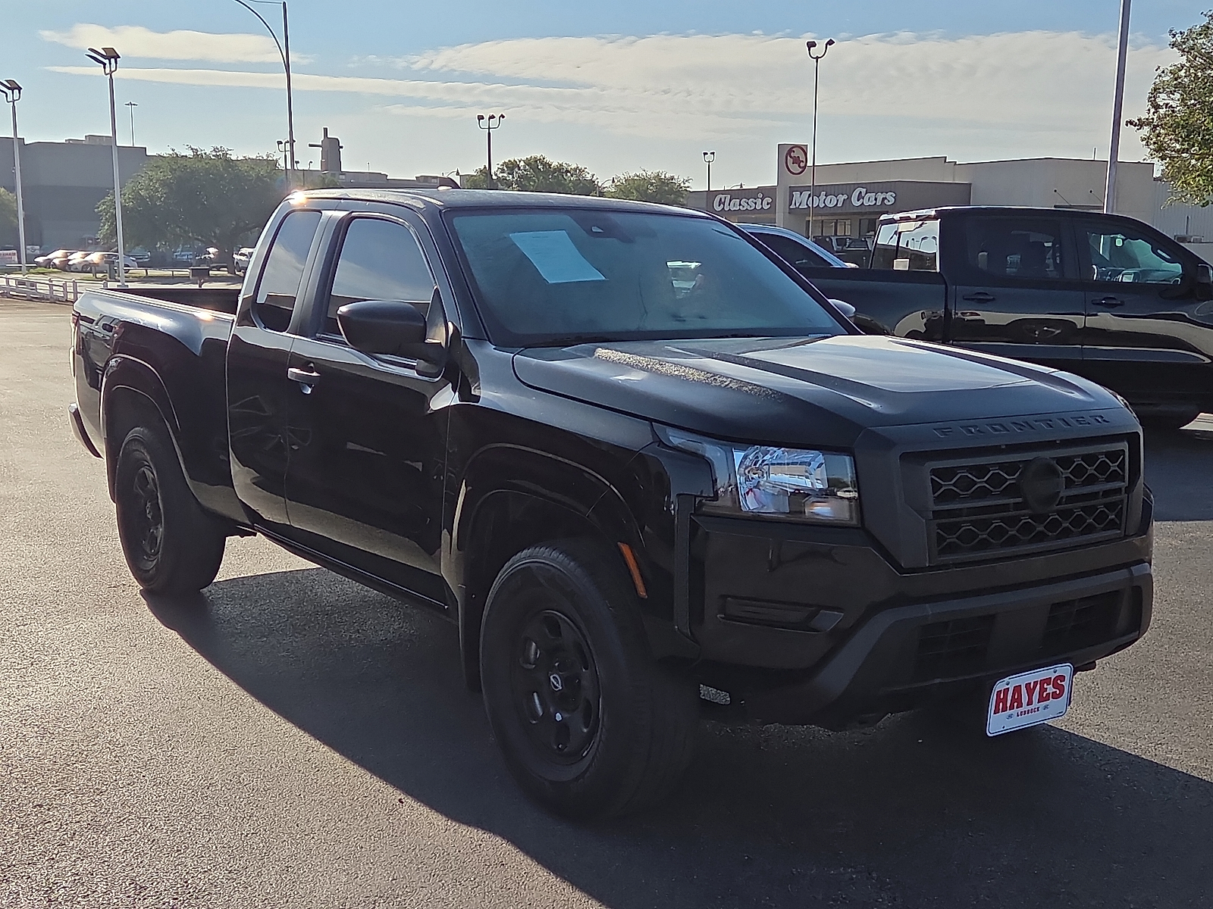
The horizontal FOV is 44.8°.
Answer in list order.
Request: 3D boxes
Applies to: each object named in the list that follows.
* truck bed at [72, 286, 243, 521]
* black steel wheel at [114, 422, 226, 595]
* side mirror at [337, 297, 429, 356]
[{"bbox_3d":[-1.335,-0.345,7.046,1.870,0.840,2.020,-5,10,-36],"label":"truck bed"},{"bbox_3d":[-1.973,0.235,6.655,0.262,0.775,0.777,-5,10,-36],"label":"black steel wheel"},{"bbox_3d":[-0.679,-0.385,4.483,0.225,0.168,0.165,-3,9,-29],"label":"side mirror"}]

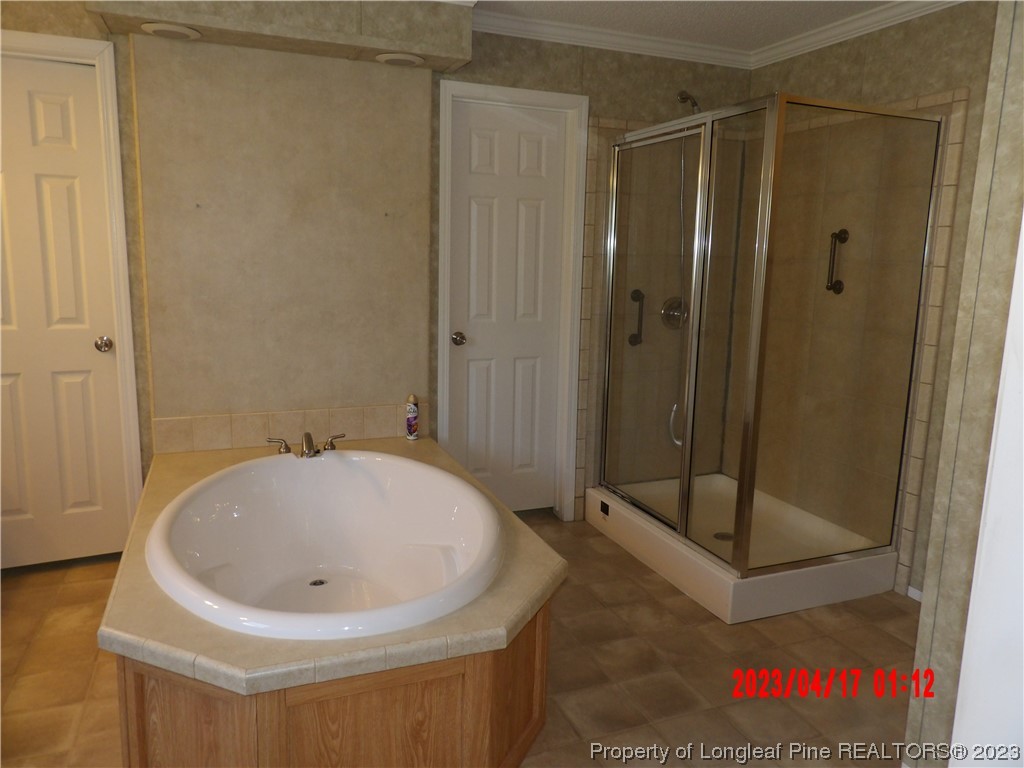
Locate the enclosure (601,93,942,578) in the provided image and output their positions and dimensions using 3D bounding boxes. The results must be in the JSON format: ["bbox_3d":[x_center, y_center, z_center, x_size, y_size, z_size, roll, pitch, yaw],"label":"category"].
[{"bbox_3d":[1.068,-0.245,3.278,0.794,1.782,1.142,-3,11,-21],"label":"enclosure"}]

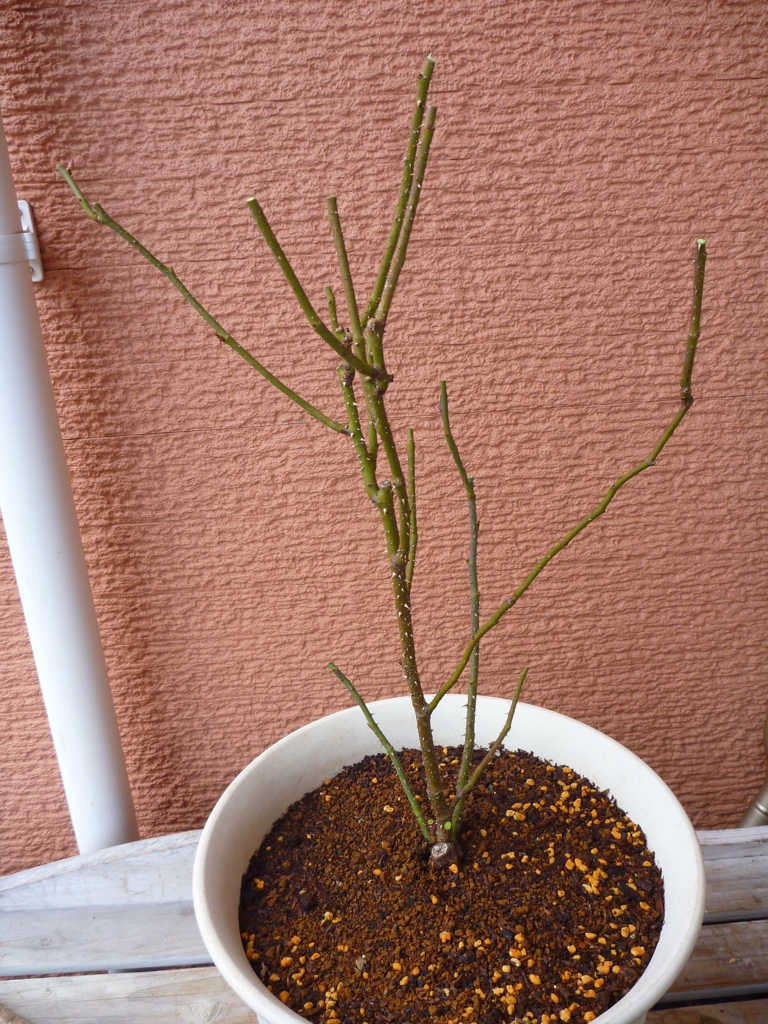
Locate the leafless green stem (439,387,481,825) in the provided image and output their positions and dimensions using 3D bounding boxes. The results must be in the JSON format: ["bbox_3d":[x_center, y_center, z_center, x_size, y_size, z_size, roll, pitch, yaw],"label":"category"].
[{"bbox_3d":[0.045,0.064,0.469,0.019,0.278,0.030,-3,21,0],"label":"leafless green stem"}]

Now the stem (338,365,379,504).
[{"bbox_3d":[-0.013,-0.040,0.428,0.007,0.071,0.012,-13,19,4],"label":"stem"}]

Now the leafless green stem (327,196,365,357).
[{"bbox_3d":[-0.018,-0.114,0.404,0.004,0.075,0.010,-9,18,2],"label":"leafless green stem"}]

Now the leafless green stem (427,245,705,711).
[{"bbox_3d":[0.087,-0.004,0.434,0.136,0.256,0.050,-3,21,0],"label":"leafless green stem"}]

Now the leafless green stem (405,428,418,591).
[{"bbox_3d":[0.015,0.000,0.439,0.006,0.090,0.009,0,21,-1],"label":"leafless green stem"}]

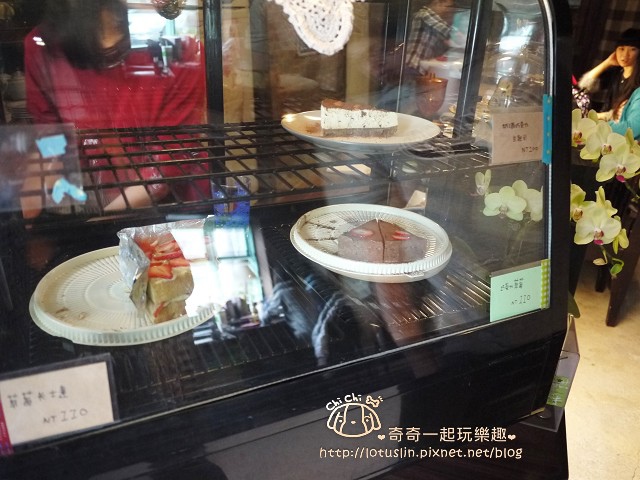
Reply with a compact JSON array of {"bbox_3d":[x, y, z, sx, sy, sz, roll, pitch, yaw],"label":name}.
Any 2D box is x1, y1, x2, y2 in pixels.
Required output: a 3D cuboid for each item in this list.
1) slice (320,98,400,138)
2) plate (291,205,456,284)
[{"bbox_3d":[0.059,-0.181,0.774,0.108,0.045,0.055,3,25,-1],"label":"slice"},{"bbox_3d":[0.086,-0.004,0.845,0.260,0.023,0.260,3,25,-1],"label":"plate"}]

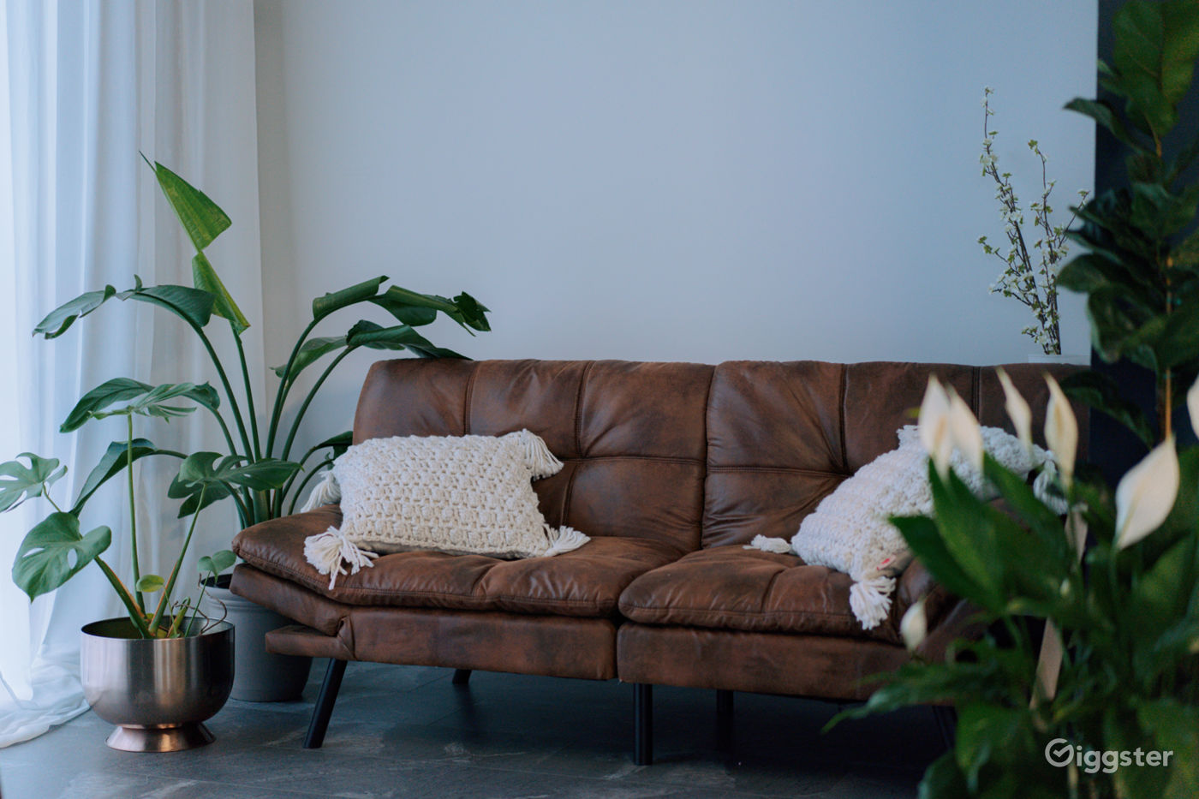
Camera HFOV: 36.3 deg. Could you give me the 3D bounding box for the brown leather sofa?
[{"bbox_3d":[0.175,0.333,3.954,1.810,0.810,0.840,1,3,21],"label":"brown leather sofa"}]

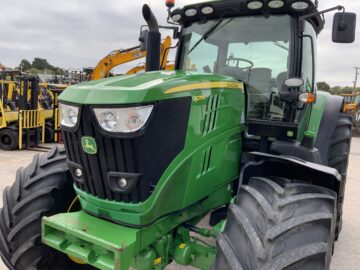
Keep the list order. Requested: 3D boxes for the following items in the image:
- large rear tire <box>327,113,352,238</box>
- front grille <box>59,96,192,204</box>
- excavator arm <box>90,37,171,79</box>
[{"bbox_3d":[2.050,0.555,4.440,0.680,1.860,1.860,6,7,29],"label":"large rear tire"},{"bbox_3d":[-0.435,0.069,1.840,0.820,0.660,0.460,6,7,29],"label":"front grille"},{"bbox_3d":[-2.428,-3.101,14.500,4.300,3.200,0.800,3,6,0],"label":"excavator arm"}]

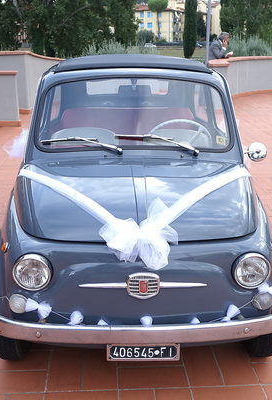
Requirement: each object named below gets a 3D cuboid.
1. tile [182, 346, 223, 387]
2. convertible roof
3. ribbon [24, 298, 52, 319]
[{"bbox_3d":[0.296,0.757,2.416,0.144,0.020,0.297,-1,18,-4],"label":"tile"},{"bbox_3d":[-0.026,-0.809,3.114,0.840,0.095,0.800,0,18,-2],"label":"convertible roof"},{"bbox_3d":[-0.363,0.404,1.987,0.105,0.072,0.055,0,18,-2],"label":"ribbon"}]

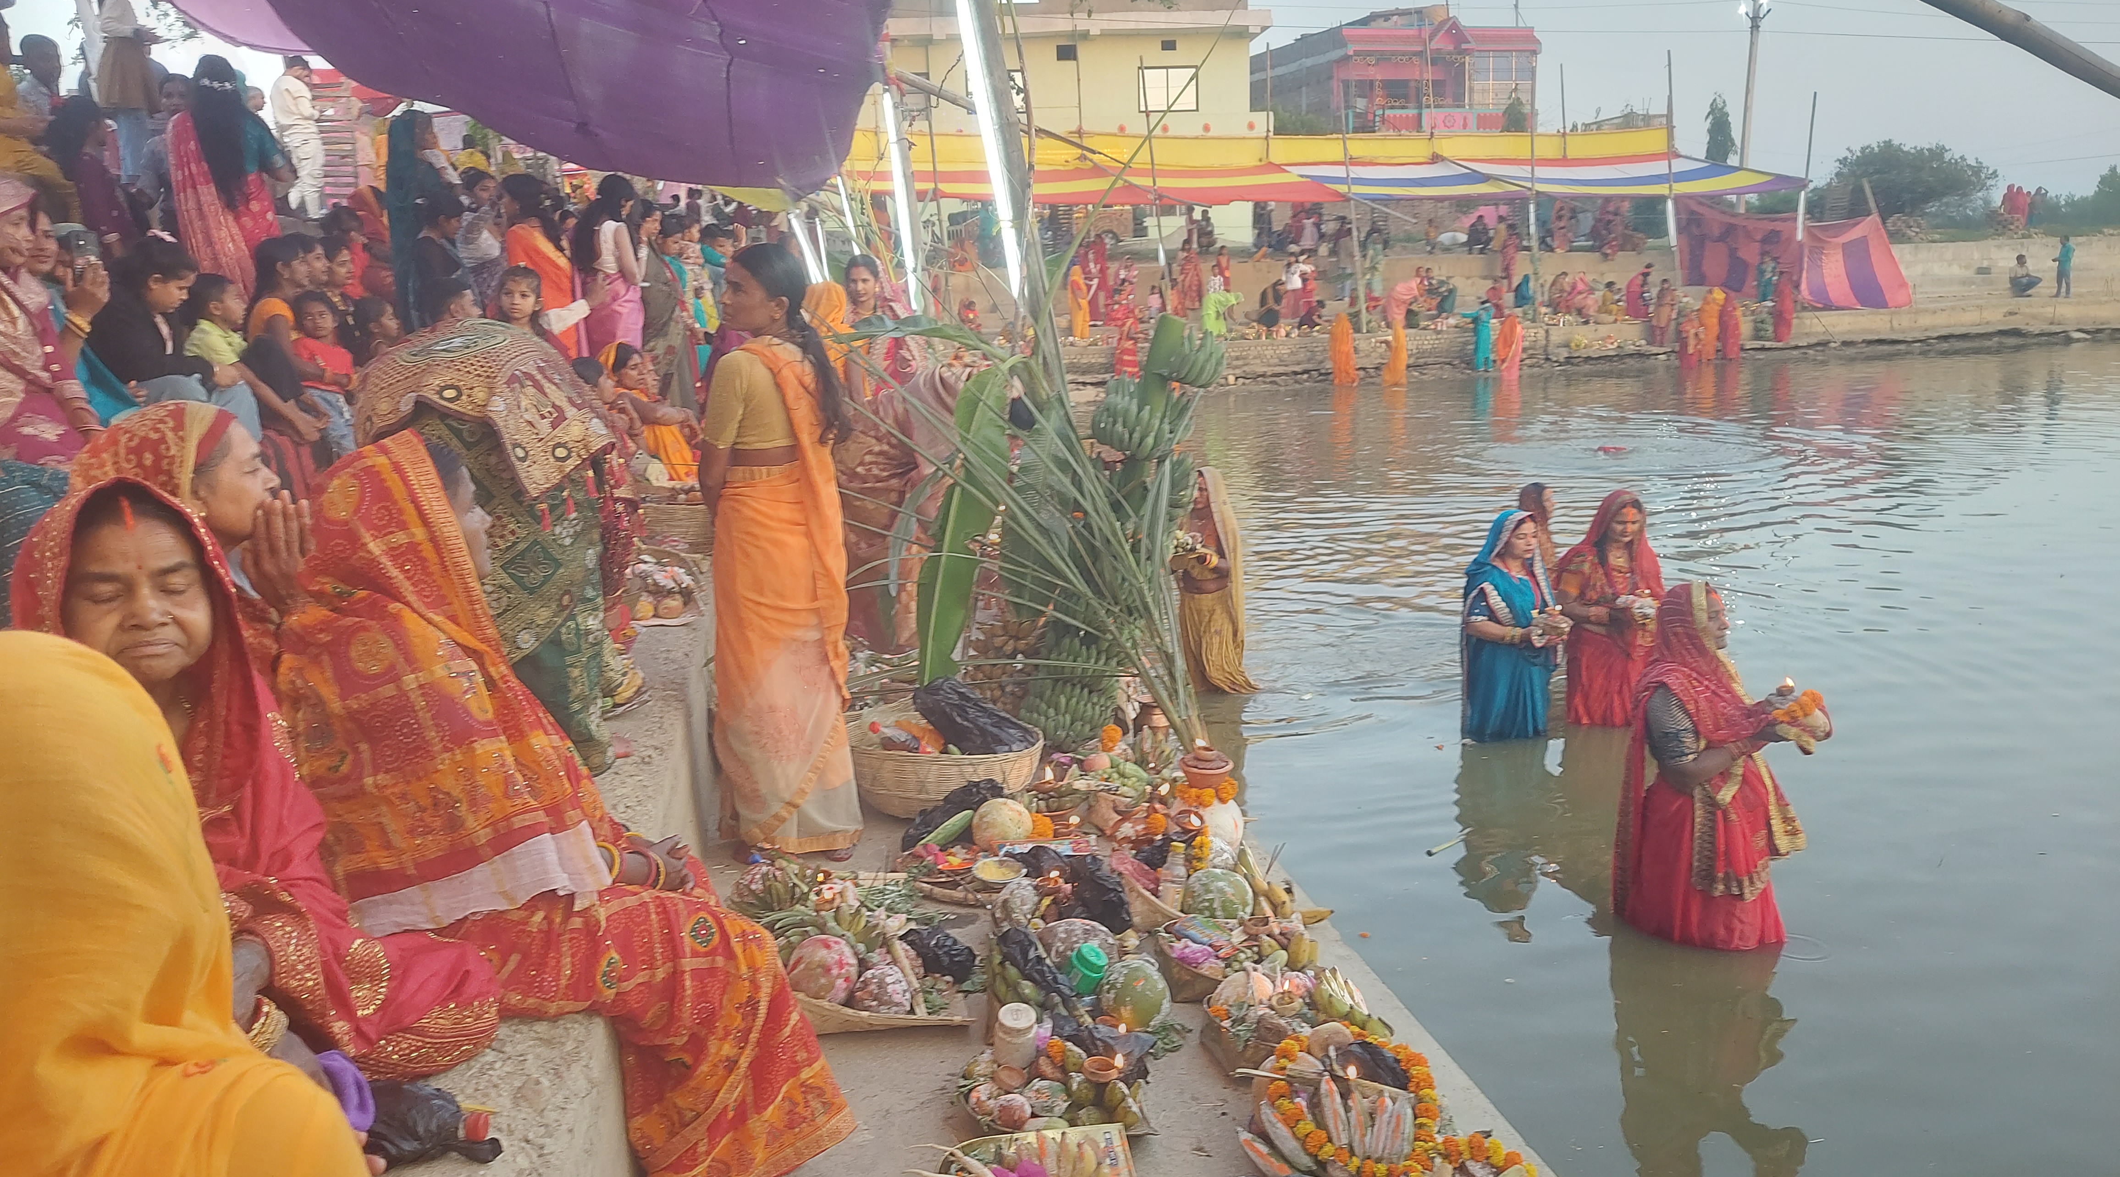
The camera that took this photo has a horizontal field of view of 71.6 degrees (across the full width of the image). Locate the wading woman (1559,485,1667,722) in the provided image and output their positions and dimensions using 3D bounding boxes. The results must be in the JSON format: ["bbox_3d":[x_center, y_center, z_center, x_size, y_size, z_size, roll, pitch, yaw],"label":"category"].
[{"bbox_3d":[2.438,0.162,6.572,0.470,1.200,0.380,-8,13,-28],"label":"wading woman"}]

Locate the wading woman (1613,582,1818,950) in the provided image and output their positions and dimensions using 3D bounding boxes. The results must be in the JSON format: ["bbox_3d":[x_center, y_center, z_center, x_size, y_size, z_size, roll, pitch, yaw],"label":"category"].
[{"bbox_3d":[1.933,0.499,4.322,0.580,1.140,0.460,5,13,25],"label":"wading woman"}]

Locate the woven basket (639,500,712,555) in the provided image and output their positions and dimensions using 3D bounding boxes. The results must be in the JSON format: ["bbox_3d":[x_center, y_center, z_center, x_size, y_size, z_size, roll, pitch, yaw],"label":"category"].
[{"bbox_3d":[-1.543,-0.257,5.920,0.420,0.200,0.420,-2,12,0],"label":"woven basket"}]

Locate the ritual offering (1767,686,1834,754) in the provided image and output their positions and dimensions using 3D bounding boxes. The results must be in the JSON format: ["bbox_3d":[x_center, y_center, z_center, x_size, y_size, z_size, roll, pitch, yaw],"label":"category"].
[{"bbox_3d":[2.092,0.356,4.148,0.180,0.170,0.160,5,13,25],"label":"ritual offering"}]

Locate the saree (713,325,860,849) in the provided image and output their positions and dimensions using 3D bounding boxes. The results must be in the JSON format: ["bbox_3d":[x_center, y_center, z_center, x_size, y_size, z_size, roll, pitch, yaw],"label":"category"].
[{"bbox_3d":[-0.670,0.028,3.574,0.300,1.260,0.420,11,17,44],"label":"saree"}]

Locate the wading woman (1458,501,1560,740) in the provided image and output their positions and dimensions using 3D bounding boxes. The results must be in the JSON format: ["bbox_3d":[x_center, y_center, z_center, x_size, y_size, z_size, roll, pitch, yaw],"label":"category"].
[{"bbox_3d":[1.881,0.120,6.245,0.420,1.040,0.360,-10,15,-37],"label":"wading woman"}]

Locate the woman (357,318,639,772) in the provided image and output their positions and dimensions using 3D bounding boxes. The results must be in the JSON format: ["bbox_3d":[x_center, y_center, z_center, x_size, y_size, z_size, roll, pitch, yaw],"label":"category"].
[{"bbox_3d":[-1.294,-0.137,3.501,0.600,0.980,0.500,-2,12,2],"label":"woman"}]

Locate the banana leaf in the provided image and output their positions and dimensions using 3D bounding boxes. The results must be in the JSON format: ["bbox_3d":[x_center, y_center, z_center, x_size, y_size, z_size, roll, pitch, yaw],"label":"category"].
[{"bbox_3d":[-0.281,-0.191,4.254,0.200,0.950,0.140,9,12,-2],"label":"banana leaf"}]

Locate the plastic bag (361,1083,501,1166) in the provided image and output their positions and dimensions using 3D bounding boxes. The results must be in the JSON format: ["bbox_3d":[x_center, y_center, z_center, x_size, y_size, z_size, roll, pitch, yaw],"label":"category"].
[{"bbox_3d":[-0.782,0.633,1.770,0.175,0.075,0.110,-2,12,-10],"label":"plastic bag"}]

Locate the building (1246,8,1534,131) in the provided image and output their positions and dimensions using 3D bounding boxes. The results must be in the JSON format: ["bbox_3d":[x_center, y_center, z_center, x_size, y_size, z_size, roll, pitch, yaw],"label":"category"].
[{"bbox_3d":[13.364,-19.479,61.332,8.000,6.200,10.000,-5,12,-15],"label":"building"}]

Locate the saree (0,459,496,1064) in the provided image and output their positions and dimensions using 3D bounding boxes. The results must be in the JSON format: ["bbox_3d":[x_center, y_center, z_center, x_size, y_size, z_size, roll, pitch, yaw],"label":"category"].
[{"bbox_3d":[-0.949,0.274,1.755,0.580,0.800,0.500,-10,15,-37],"label":"saree"}]

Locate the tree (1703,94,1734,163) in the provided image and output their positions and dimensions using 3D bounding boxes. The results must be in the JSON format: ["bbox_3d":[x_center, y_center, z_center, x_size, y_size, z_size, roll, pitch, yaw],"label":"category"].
[{"bbox_3d":[24.288,-16.205,54.406,1.300,4.000,1.300,-2,12,0],"label":"tree"}]

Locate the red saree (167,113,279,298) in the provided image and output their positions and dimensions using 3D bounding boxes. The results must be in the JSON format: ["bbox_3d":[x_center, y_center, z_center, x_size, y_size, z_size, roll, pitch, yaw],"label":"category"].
[{"bbox_3d":[-3.785,-1.605,6.707,0.460,1.060,0.380,0,12,12],"label":"red saree"}]

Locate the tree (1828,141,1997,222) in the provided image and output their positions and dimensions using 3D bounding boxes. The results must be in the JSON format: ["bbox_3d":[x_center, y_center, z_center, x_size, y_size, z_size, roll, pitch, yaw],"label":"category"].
[{"bbox_3d":[31.349,-15.128,56.293,6.300,3.300,5.200,-2,12,0],"label":"tree"}]

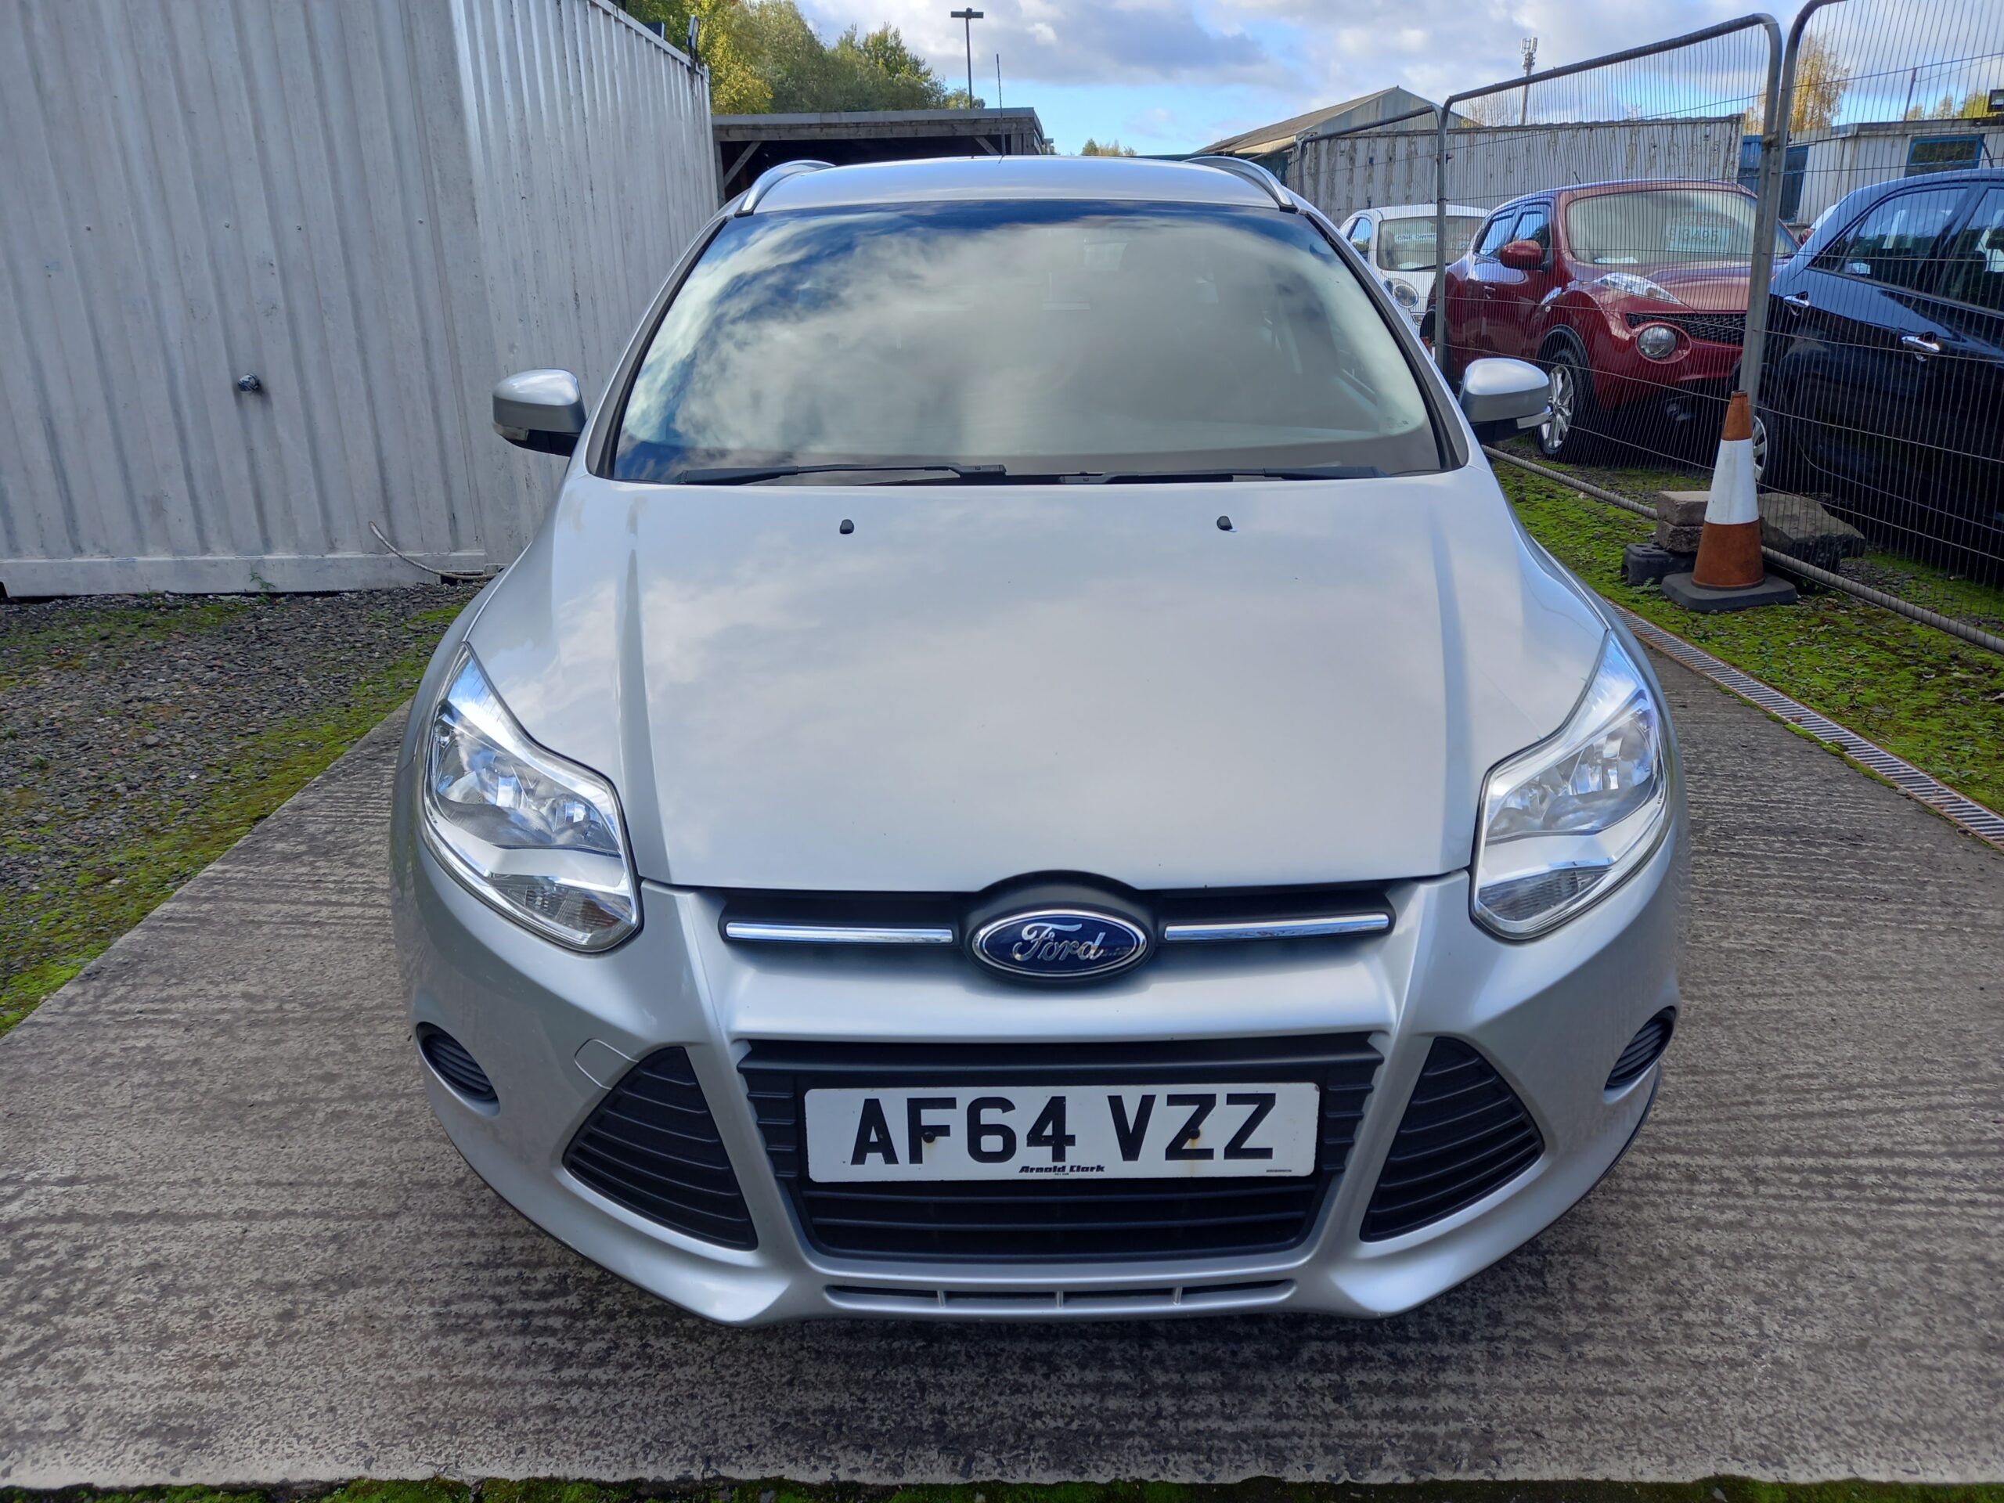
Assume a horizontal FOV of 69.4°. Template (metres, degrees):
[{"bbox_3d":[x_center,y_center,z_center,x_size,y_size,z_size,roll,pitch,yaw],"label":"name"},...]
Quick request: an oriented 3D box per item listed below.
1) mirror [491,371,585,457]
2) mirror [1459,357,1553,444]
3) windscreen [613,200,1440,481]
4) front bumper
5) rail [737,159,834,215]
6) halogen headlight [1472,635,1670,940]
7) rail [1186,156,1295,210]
[{"bbox_3d":[-0.854,-0.651,2.777,0.215,0.165,0.150,-1,20,0],"label":"mirror"},{"bbox_3d":[0.936,-0.668,2.792,0.215,0.165,0.150,-1,20,0],"label":"mirror"},{"bbox_3d":[0.041,-0.767,2.649,1.450,0.180,1.030,-1,48,0],"label":"windscreen"},{"bbox_3d":[0.059,0.299,1.742,1.780,0.540,0.660,-1,20,0],"label":"front bumper"},{"bbox_3d":[-0.547,-1.512,3.891,0.085,0.150,1.880,-1,20,0],"label":"rail"},{"bbox_3d":[0.673,0.025,1.756,0.360,0.250,0.540,-1,20,0],"label":"halogen headlight"},{"bbox_3d":[0.593,-1.524,3.901,0.085,0.150,1.880,-1,20,0],"label":"rail"}]

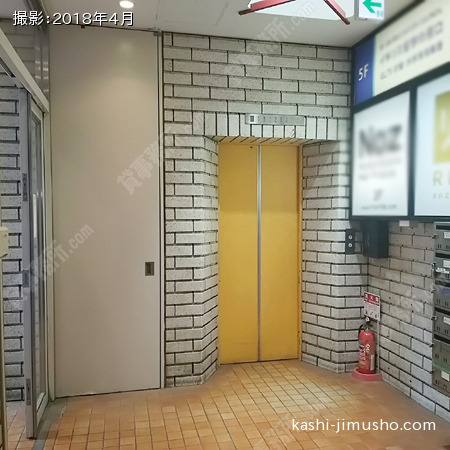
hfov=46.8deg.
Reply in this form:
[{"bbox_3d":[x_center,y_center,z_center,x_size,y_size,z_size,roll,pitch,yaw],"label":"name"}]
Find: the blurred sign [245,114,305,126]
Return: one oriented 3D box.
[{"bbox_3d":[0.430,-0.888,4.395,0.525,0.083,0.030,0,2,-14],"label":"blurred sign"}]

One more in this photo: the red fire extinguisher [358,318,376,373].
[{"bbox_3d":[1.235,1.054,4.500,0.160,0.500,0.155,-2,2,-43],"label":"red fire extinguisher"}]

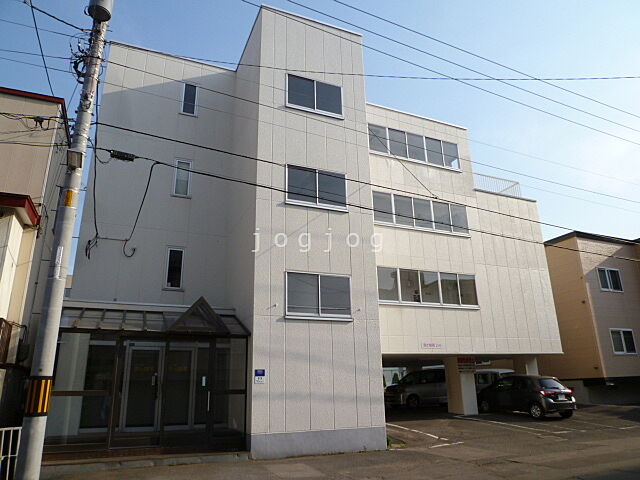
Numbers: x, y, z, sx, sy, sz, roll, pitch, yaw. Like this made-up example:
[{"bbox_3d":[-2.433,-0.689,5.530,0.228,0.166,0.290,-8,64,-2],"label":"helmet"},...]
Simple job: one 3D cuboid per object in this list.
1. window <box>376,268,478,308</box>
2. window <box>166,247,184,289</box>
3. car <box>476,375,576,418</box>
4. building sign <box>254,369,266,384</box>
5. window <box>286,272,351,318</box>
[{"bbox_3d":[4.054,1.803,16.332,4.442,1.293,0.150,6,-19,-22],"label":"window"},{"bbox_3d":[-4.228,0.866,12.927,0.462,1.208,0.130,6,-19,-22],"label":"window"},{"bbox_3d":[8.215,6.412,18.220,1.695,1.500,3.945,7,-19,-23],"label":"car"},{"bbox_3d":[-1.326,3.049,9.877,0.228,0.294,0.030,6,-19,-22],"label":"building sign"},{"bbox_3d":[-0.001,1.408,11.026,1.785,1.148,0.130,6,-19,-22],"label":"window"}]

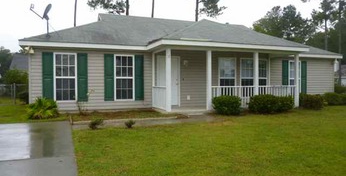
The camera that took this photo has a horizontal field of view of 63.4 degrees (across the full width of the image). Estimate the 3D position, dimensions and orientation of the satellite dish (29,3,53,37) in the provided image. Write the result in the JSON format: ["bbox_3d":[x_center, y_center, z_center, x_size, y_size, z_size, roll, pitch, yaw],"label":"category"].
[{"bbox_3d":[-4.778,-2.444,10.170,0.740,1.210,0.550,0,1,-16],"label":"satellite dish"}]

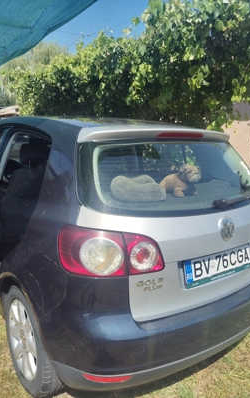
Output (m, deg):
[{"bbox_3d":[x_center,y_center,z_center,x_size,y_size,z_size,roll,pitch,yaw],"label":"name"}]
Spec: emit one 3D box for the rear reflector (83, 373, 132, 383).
[{"bbox_3d":[-0.078,0.802,1.448,0.220,0.040,0.029,1,12,-3],"label":"rear reflector"}]

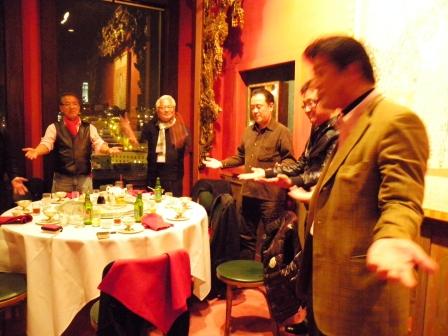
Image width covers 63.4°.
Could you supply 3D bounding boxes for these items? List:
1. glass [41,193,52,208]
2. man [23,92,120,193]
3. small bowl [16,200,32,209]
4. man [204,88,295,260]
[{"bbox_3d":[-1.488,0.267,3.048,0.074,0.108,0.074,2,6,0],"label":"glass"},{"bbox_3d":[-1.436,0.161,3.444,0.820,1.733,0.480,-1,7,-21],"label":"man"},{"bbox_3d":[-1.581,0.297,2.875,0.122,0.060,0.122,2,6,0],"label":"small bowl"},{"bbox_3d":[0.188,0.283,2.724,0.500,1.742,0.620,-4,9,-42],"label":"man"}]

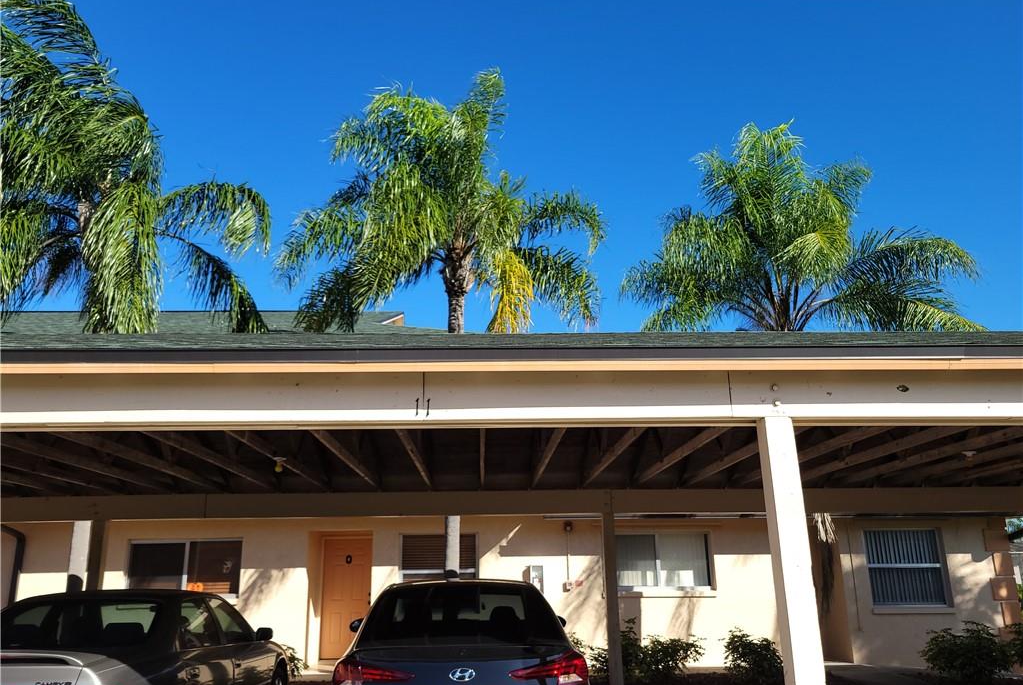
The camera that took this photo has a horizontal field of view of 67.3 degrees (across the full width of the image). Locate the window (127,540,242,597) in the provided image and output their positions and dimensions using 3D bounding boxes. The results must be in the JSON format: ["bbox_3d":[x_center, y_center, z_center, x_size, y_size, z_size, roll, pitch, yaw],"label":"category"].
[{"bbox_3d":[-5.457,3.769,12.806,1.887,0.943,0.100,0,-17,-2],"label":"window"}]

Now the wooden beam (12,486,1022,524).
[{"bbox_3d":[0.170,2.037,9.737,13.450,0.286,0.150,0,-17,-2],"label":"wooden beam"}]

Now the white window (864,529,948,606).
[{"bbox_3d":[6.802,3.880,13.217,1.375,1.296,0.100,0,-17,-2],"label":"white window"}]

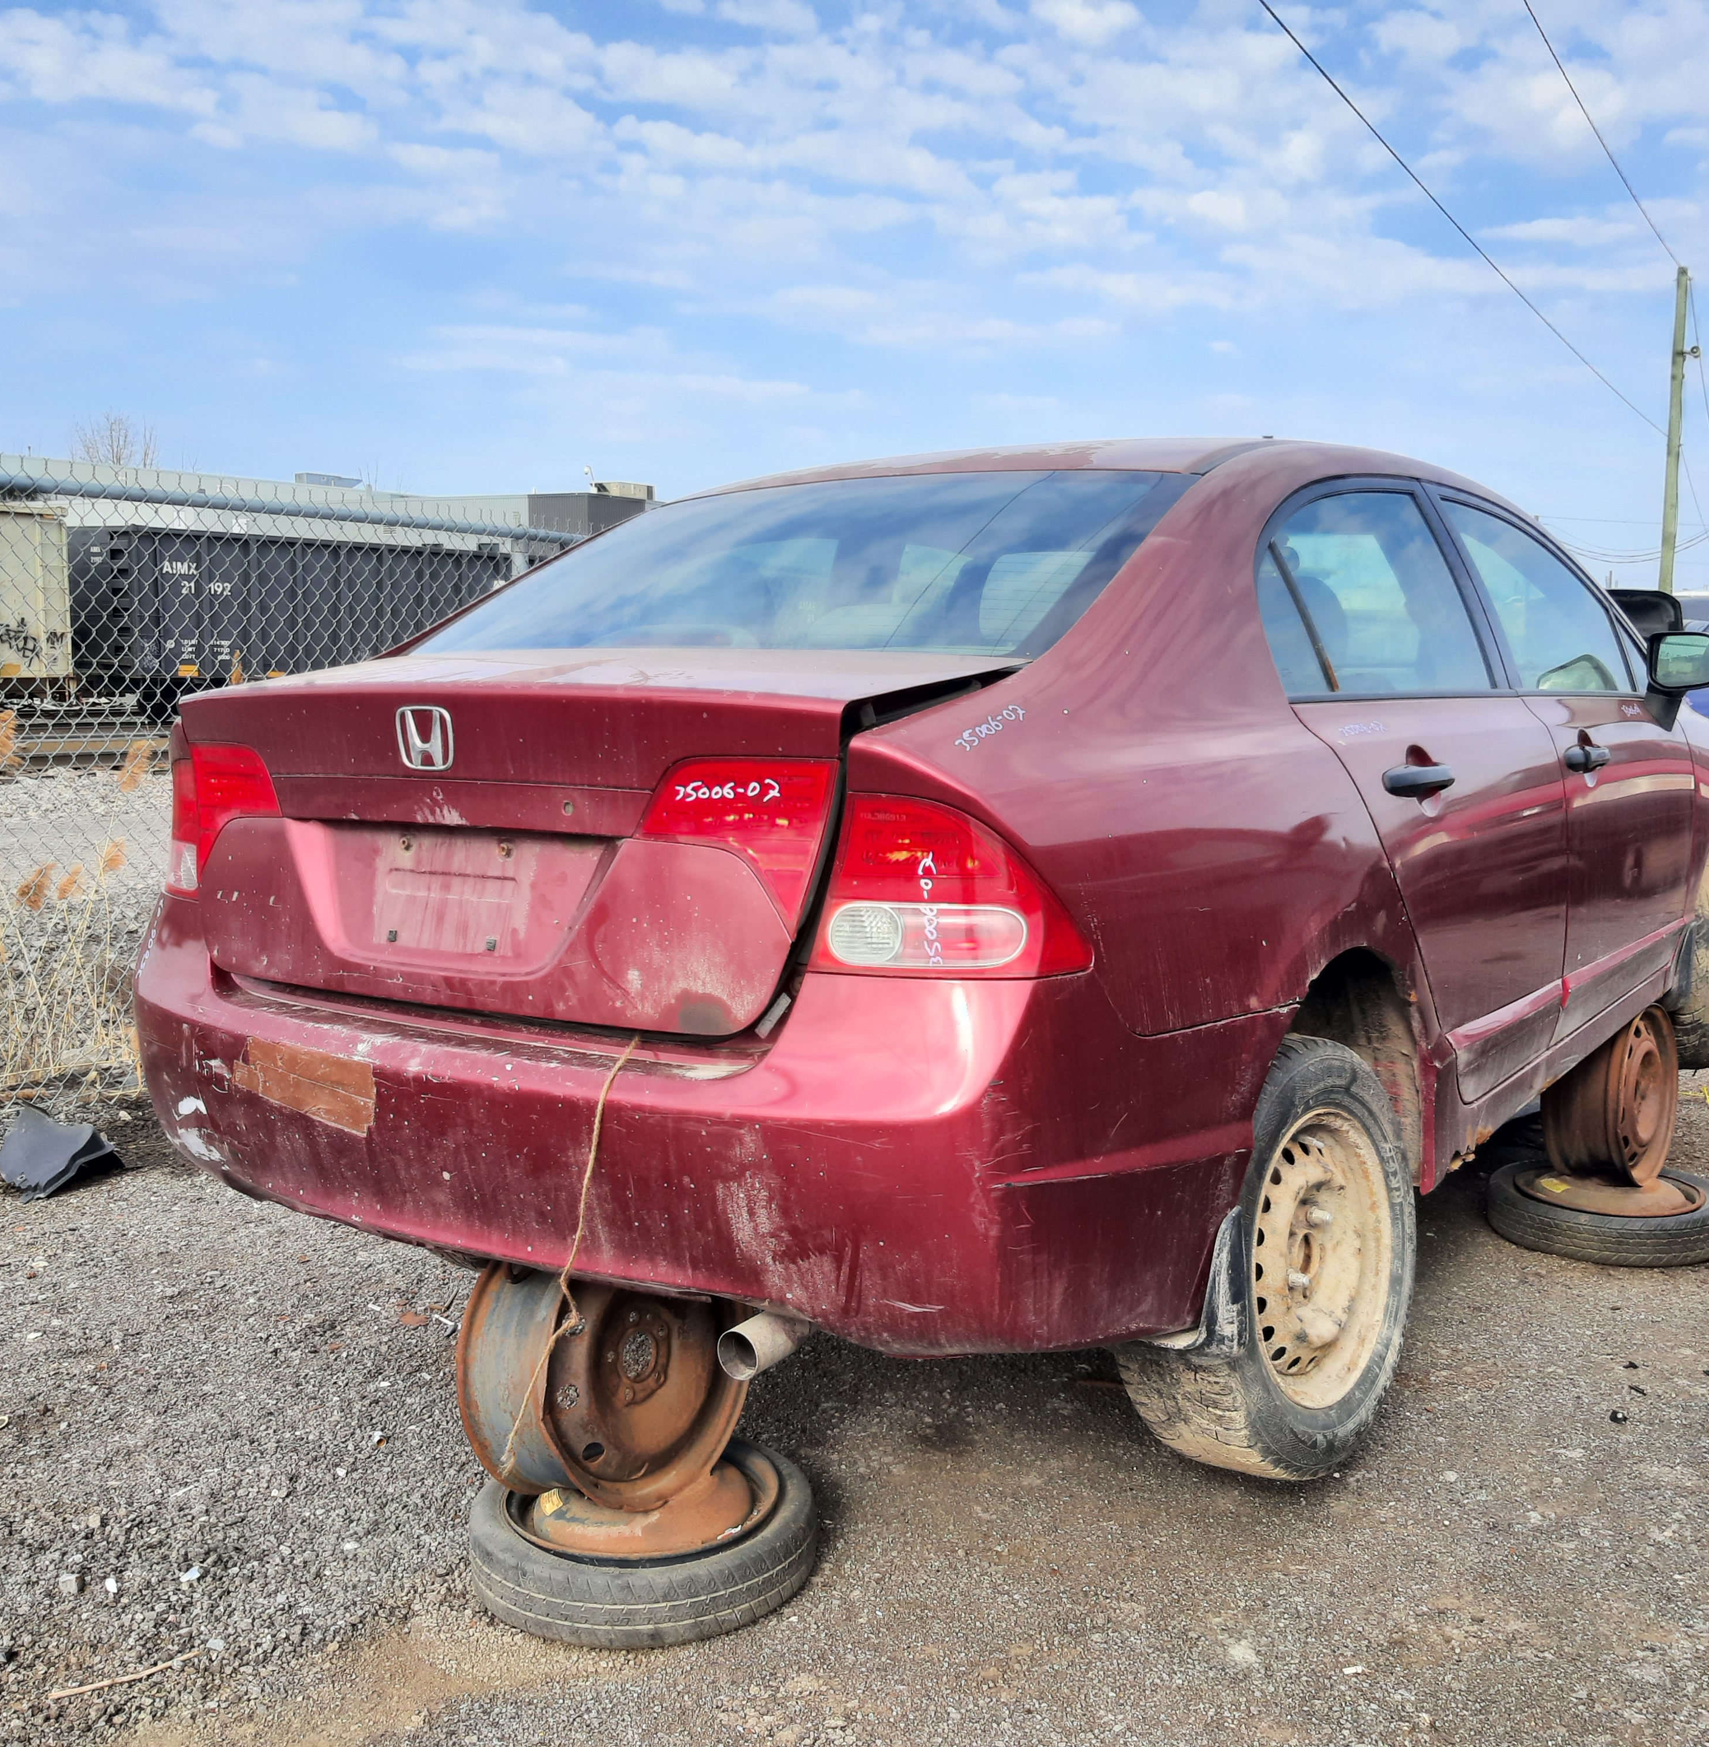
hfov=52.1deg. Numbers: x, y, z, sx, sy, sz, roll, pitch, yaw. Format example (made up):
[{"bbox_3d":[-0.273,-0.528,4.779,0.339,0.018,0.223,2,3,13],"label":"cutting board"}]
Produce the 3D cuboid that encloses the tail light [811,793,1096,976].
[{"bbox_3d":[0.110,0.014,1.869,0.280,0.210,0.190,2,7,23],"label":"tail light"}]

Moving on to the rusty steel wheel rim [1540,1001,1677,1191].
[{"bbox_3d":[1.737,0.496,4.008,0.165,0.415,0.415,2,6,45],"label":"rusty steel wheel rim"}]

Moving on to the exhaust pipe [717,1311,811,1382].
[{"bbox_3d":[-0.096,0.536,2.050,0.058,0.058,0.160,4,8,35],"label":"exhaust pipe"}]

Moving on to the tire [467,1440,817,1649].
[{"bbox_3d":[-0.316,0.999,2.660,0.525,0.130,0.525,0,7,0],"label":"tire"}]

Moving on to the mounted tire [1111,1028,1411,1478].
[{"bbox_3d":[0.590,0.531,2.473,0.205,0.616,0.616,-2,4,40],"label":"mounted tire"}]

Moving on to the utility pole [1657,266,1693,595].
[{"bbox_3d":[15.179,-6.747,32.508,0.290,8.700,0.290,0,7,0],"label":"utility pole"}]

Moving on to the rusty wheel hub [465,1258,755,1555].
[{"bbox_3d":[-0.367,0.729,2.619,0.190,0.415,0.415,-8,0,40],"label":"rusty wheel hub"}]

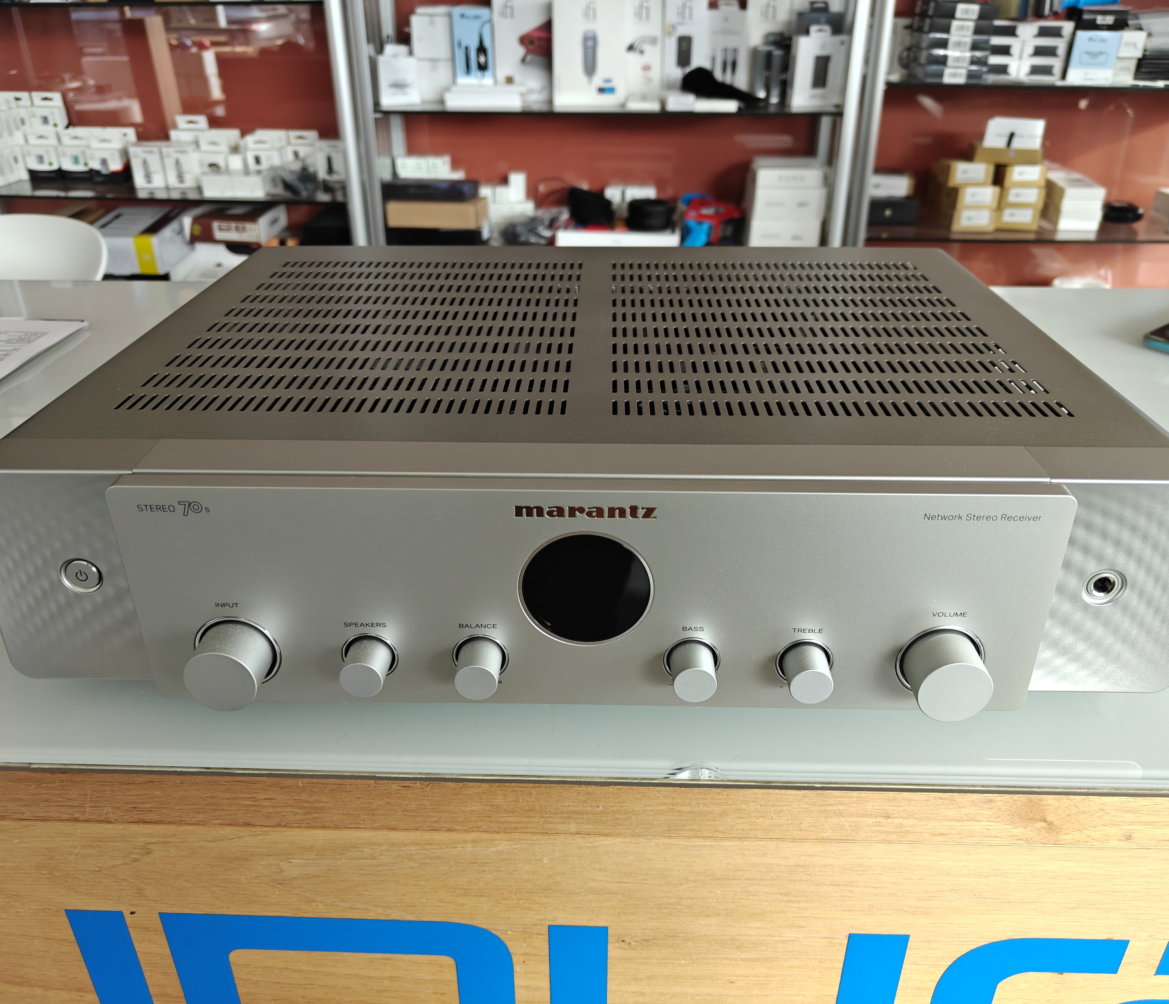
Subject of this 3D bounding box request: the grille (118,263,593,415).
[{"bbox_3d":[-0.094,-0.091,0.467,0.179,0.003,0.237,1,28,1],"label":"grille"}]

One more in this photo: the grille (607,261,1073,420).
[{"bbox_3d":[0.104,-0.087,0.465,0.180,0.004,0.232,0,28,1],"label":"grille"}]

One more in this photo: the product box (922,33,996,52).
[{"bbox_3d":[0.735,-0.924,1.868,0.125,0.033,0.120,1,28,1],"label":"product box"}]

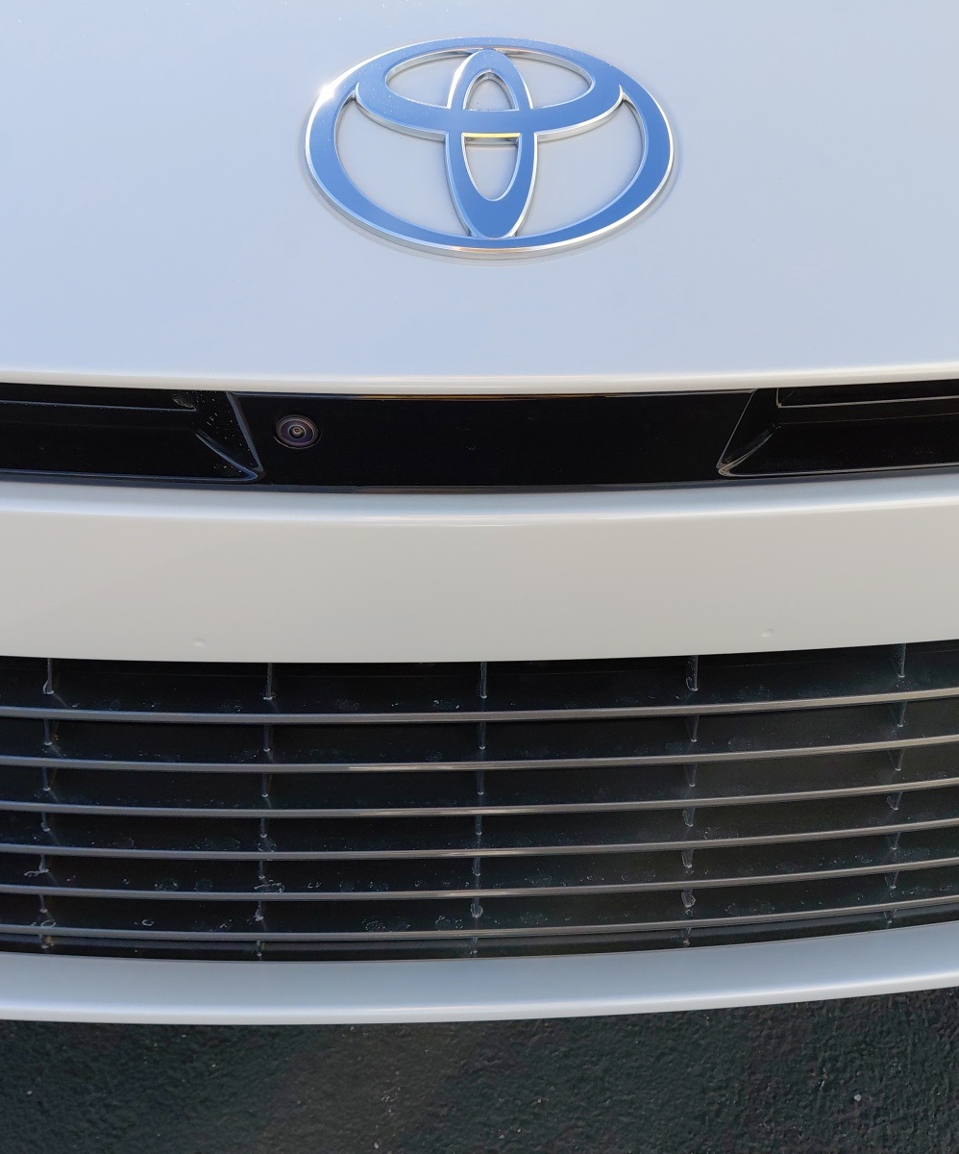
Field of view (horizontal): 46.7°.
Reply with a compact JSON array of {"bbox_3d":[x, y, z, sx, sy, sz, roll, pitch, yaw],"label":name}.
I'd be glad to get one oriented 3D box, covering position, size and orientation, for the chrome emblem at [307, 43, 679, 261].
[{"bbox_3d":[0.005,-0.181,0.467,0.152,0.012,0.104,0,74,-1],"label":"chrome emblem"}]

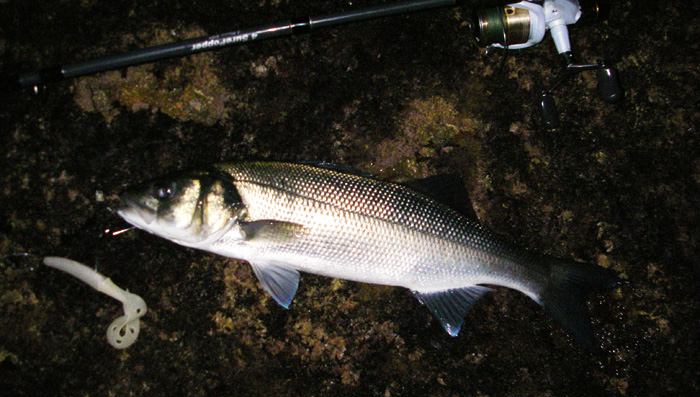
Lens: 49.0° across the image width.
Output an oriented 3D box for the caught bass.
[{"bbox_3d":[0.016,0.037,0.742,0.490,0.062,0.165,9,67,4],"label":"caught bass"}]

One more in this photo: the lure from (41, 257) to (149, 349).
[{"bbox_3d":[-0.246,0.089,0.740,0.128,0.016,0.049,36,72,14],"label":"lure"}]

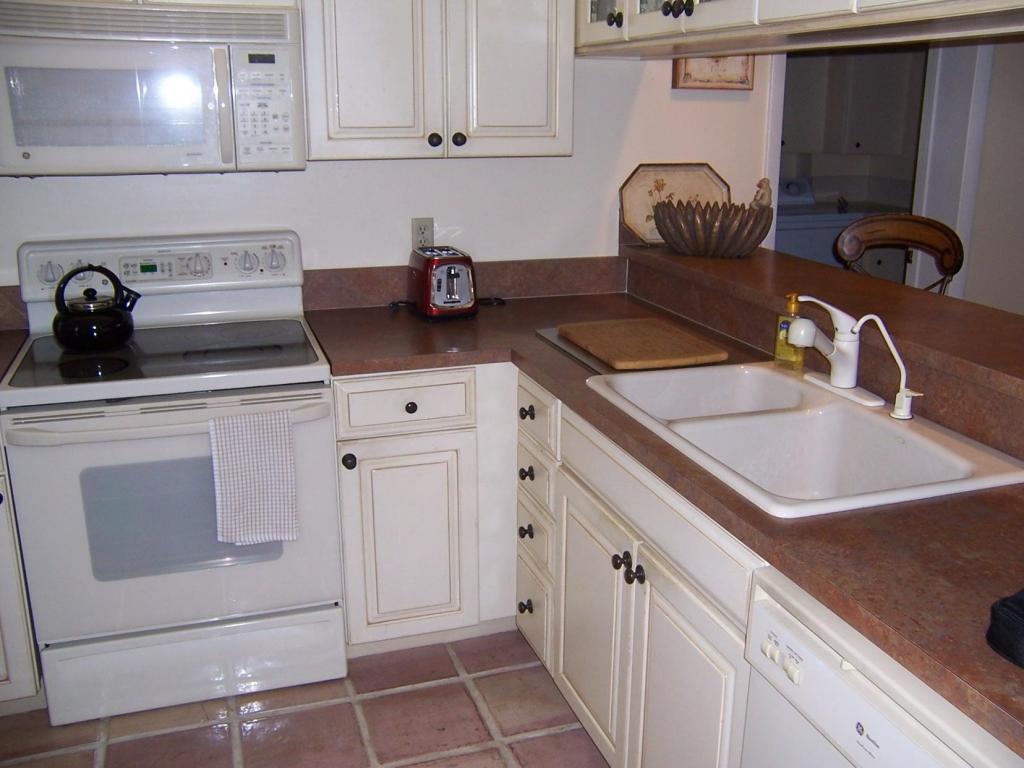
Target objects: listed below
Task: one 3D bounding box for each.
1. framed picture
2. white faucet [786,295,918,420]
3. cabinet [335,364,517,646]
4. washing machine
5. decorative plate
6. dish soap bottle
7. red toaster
[{"bbox_3d":[0.672,-1.136,3.211,0.280,0.330,0.030,-5,17,-17],"label":"framed picture"},{"bbox_3d":[0.710,-0.072,2.105,0.200,0.225,0.340,-7,18,-23],"label":"white faucet"},{"bbox_3d":[-0.319,0.269,2.960,0.500,0.830,0.610,-5,17,-17],"label":"cabinet"},{"bbox_3d":[1.679,-0.709,6.079,0.690,1.070,0.670,-5,17,-17],"label":"washing machine"},{"bbox_3d":[0.558,-0.611,3.322,0.418,0.275,0.025,-5,11,-17],"label":"decorative plate"},{"bbox_3d":[0.677,-0.132,2.376,0.043,0.182,0.063,-9,19,-28],"label":"dish soap bottle"},{"bbox_3d":[-0.221,-0.325,3.061,0.178,0.184,0.250,-5,17,-17],"label":"red toaster"}]

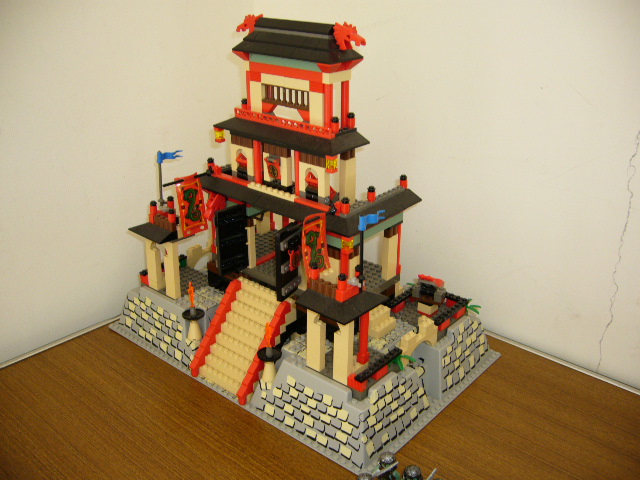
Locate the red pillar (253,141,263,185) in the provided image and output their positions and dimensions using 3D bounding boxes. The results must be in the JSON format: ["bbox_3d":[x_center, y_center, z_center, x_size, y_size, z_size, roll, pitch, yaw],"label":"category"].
[{"bbox_3d":[-0.062,-0.080,0.657,0.008,0.055,0.008,19,29,36],"label":"red pillar"}]

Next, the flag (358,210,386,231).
[{"bbox_3d":[0.044,-0.017,0.541,0.006,0.015,0.034,22,30,40],"label":"flag"}]

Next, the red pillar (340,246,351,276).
[{"bbox_3d":[0.024,0.037,0.624,0.008,0.058,0.008,19,29,36],"label":"red pillar"}]

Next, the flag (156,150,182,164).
[{"bbox_3d":[-0.164,-0.091,0.706,0.031,0.014,0.005,-17,29,-36],"label":"flag"}]

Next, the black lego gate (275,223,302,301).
[{"bbox_3d":[-0.030,0.020,0.640,0.009,0.076,0.040,14,26,29],"label":"black lego gate"}]

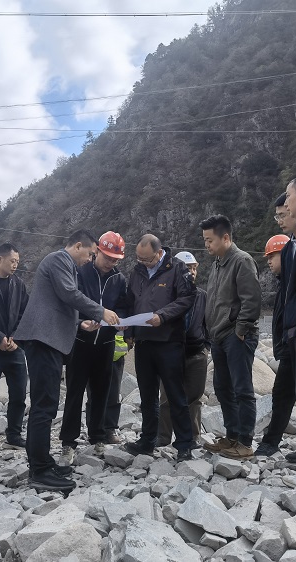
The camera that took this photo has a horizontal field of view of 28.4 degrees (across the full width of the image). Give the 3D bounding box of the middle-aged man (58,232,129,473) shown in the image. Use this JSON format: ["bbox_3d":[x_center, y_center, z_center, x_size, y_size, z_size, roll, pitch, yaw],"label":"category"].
[{"bbox_3d":[-0.409,0.477,4.385,0.550,1.710,0.450,3,-7,-20],"label":"middle-aged man"}]

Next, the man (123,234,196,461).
[{"bbox_3d":[0.080,0.481,4.443,0.560,1.680,0.460,-3,-8,27],"label":"man"}]

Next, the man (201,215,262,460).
[{"bbox_3d":[0.609,0.380,4.214,0.420,1.740,0.480,3,-7,-24],"label":"man"}]

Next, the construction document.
[{"bbox_3d":[-0.155,0.270,4.050,0.400,0.080,0.280,0,-7,0],"label":"construction document"}]

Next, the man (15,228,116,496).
[{"bbox_3d":[-0.528,0.488,3.789,0.640,1.660,0.500,2,-7,-16],"label":"man"}]

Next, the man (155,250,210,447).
[{"bbox_3d":[0.314,0.574,5.175,0.520,1.710,0.400,3,-8,-27],"label":"man"}]

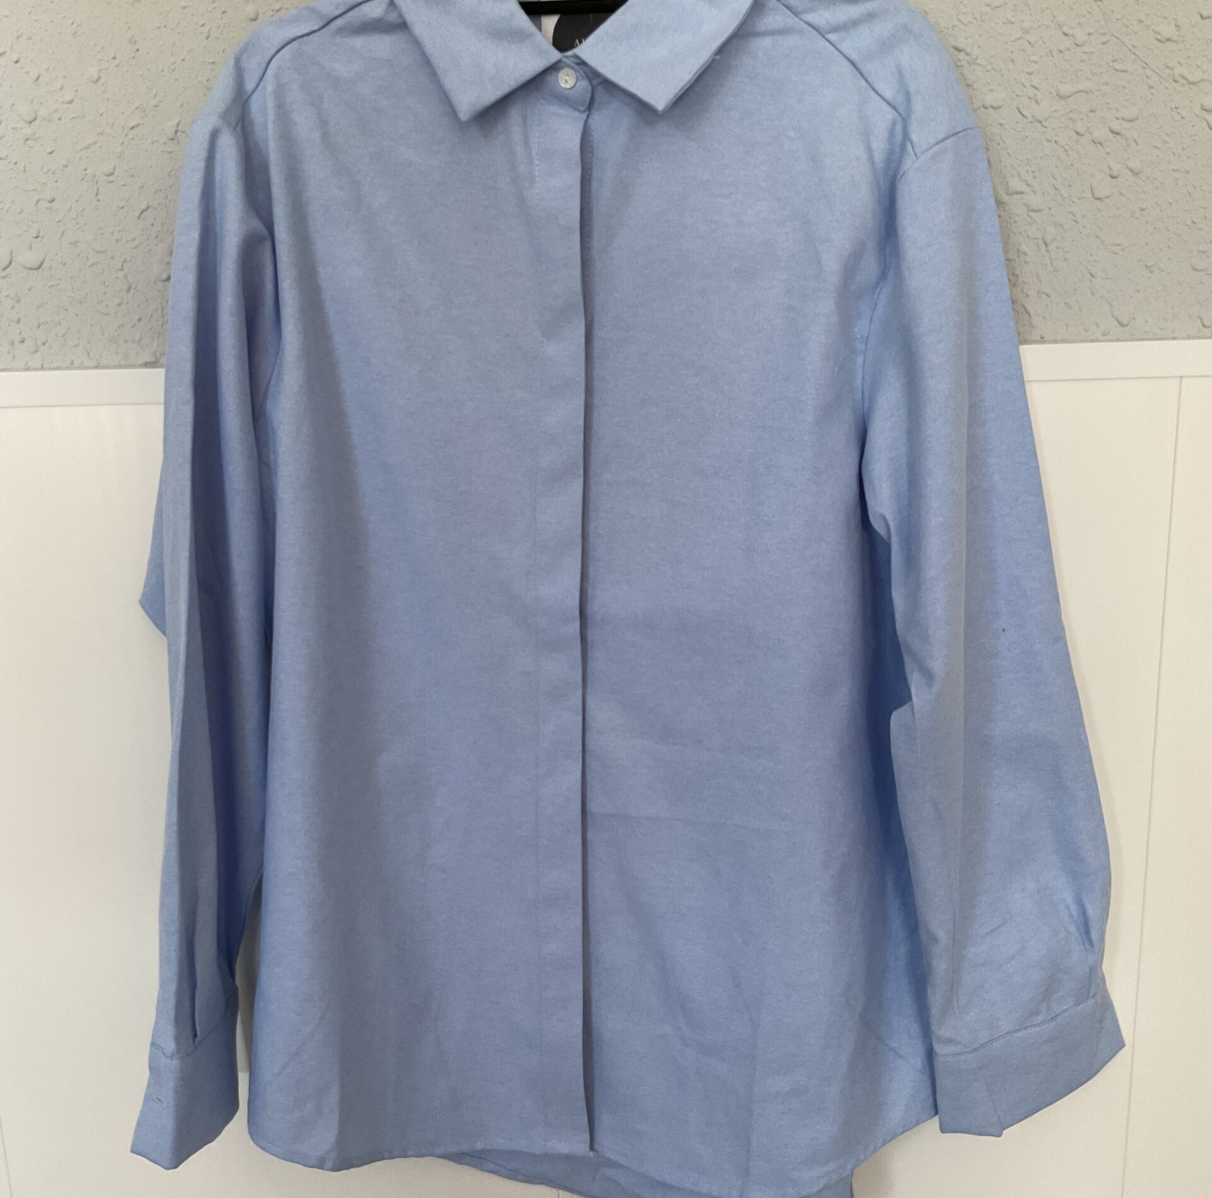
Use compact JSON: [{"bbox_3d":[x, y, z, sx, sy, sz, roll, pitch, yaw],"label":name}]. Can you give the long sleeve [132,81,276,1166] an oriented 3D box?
[{"bbox_3d":[-0.234,0.025,0.792,0.097,0.635,0.125,3,10,0],"label":"long sleeve"}]

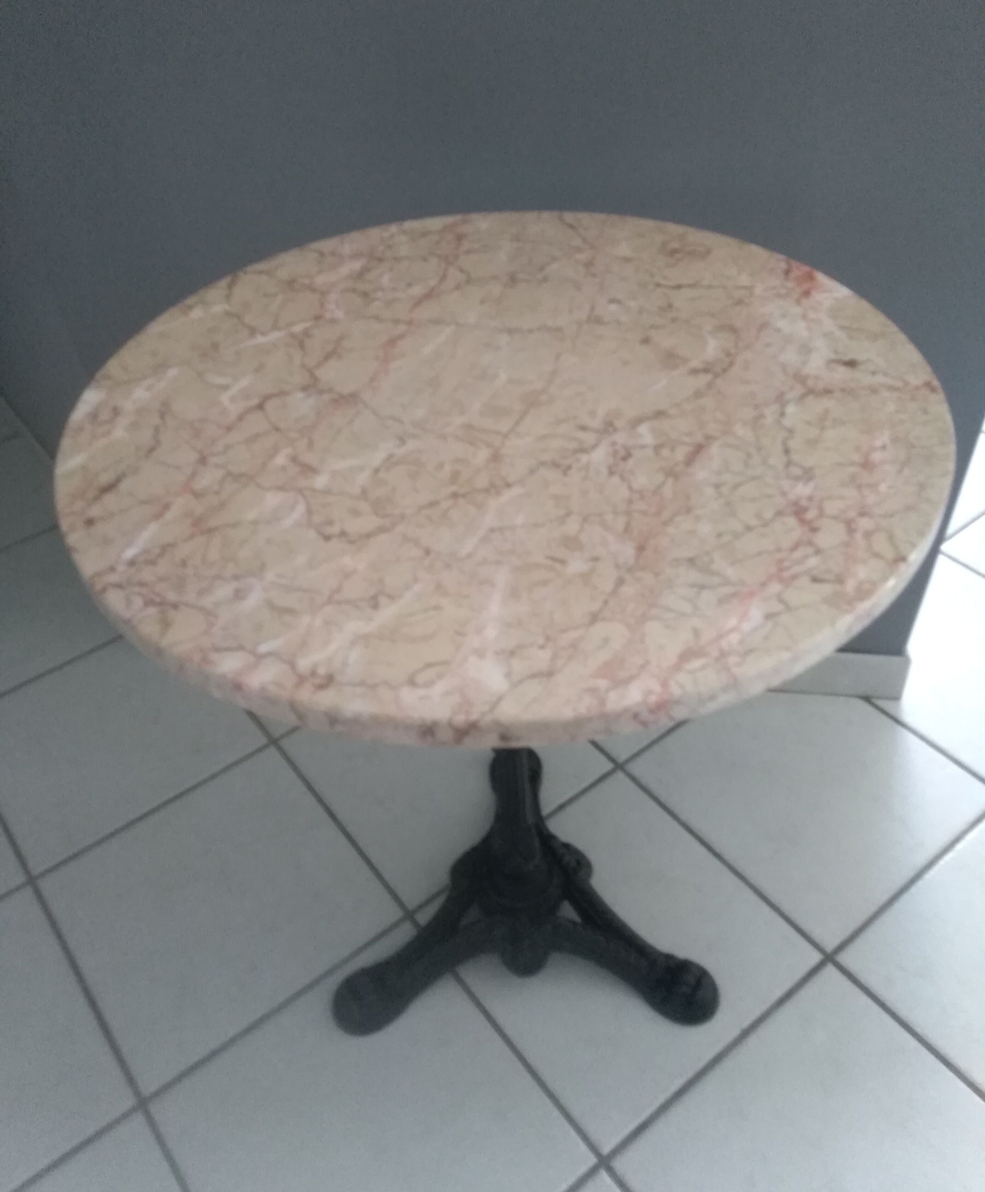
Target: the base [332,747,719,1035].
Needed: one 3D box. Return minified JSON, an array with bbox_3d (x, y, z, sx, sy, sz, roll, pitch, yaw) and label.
[{"bbox_3d":[0.019,0.097,0.967,0.417,0.700,0.375,-2,43,2],"label":"base"}]

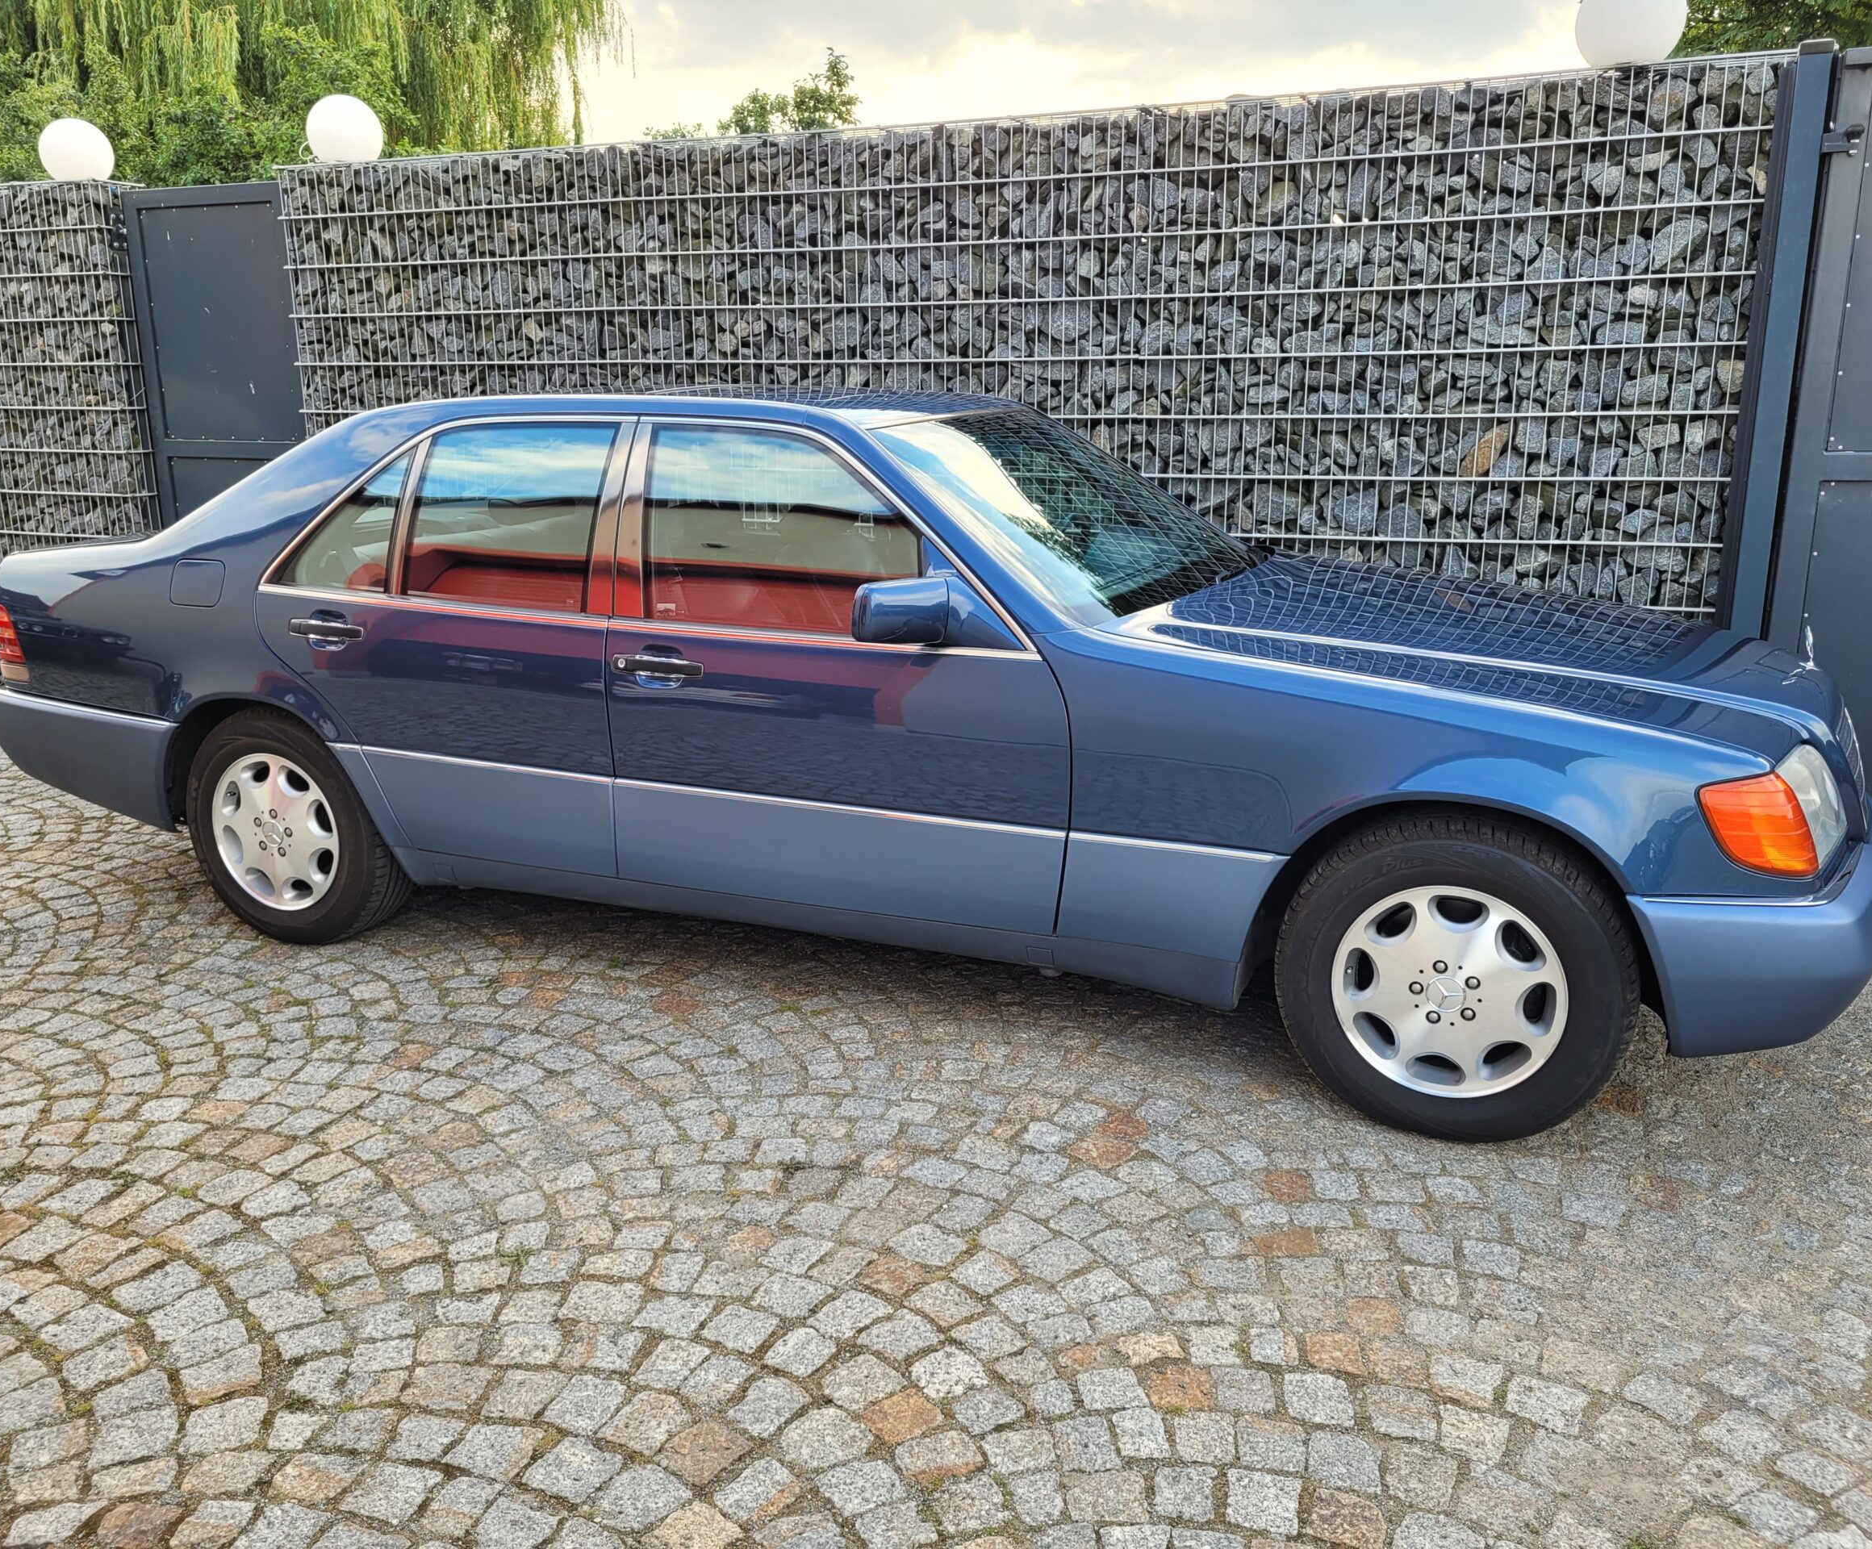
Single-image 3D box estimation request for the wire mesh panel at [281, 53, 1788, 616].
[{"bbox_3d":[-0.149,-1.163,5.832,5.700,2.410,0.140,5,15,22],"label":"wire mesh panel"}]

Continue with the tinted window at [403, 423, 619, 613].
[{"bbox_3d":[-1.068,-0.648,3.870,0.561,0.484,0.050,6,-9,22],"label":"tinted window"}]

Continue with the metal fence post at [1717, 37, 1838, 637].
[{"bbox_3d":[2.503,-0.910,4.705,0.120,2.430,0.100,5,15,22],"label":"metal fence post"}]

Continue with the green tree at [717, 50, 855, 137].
[{"bbox_3d":[-1.246,-3.990,13.375,1.800,4.200,1.800,5,15,22],"label":"green tree"}]

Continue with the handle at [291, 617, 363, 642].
[{"bbox_3d":[-1.534,-0.365,3.906,0.220,0.048,0.048,5,15,22],"label":"handle"}]

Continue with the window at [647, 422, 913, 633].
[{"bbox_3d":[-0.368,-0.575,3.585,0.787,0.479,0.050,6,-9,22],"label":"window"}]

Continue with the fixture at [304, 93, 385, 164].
[{"bbox_3d":[-2.475,-2.685,6.483,0.300,0.295,0.300,5,15,22],"label":"fixture"}]

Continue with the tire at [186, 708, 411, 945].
[{"bbox_3d":[-1.753,0.132,4.305,0.680,0.680,0.240,6,15,22],"label":"tire"}]

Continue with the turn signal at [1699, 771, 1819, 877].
[{"bbox_3d":[1.486,0.093,2.800,0.210,0.185,0.120,5,15,22],"label":"turn signal"}]

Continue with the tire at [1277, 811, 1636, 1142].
[{"bbox_3d":[1.048,0.405,3.155,0.680,0.680,0.240,6,15,22],"label":"tire"}]

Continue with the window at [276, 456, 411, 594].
[{"bbox_3d":[-1.522,-0.656,3.982,0.385,0.365,0.040,5,-5,22],"label":"window"}]

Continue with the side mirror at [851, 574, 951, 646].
[{"bbox_3d":[-0.073,-0.346,3.280,0.150,0.150,0.190,8,16,30],"label":"side mirror"}]

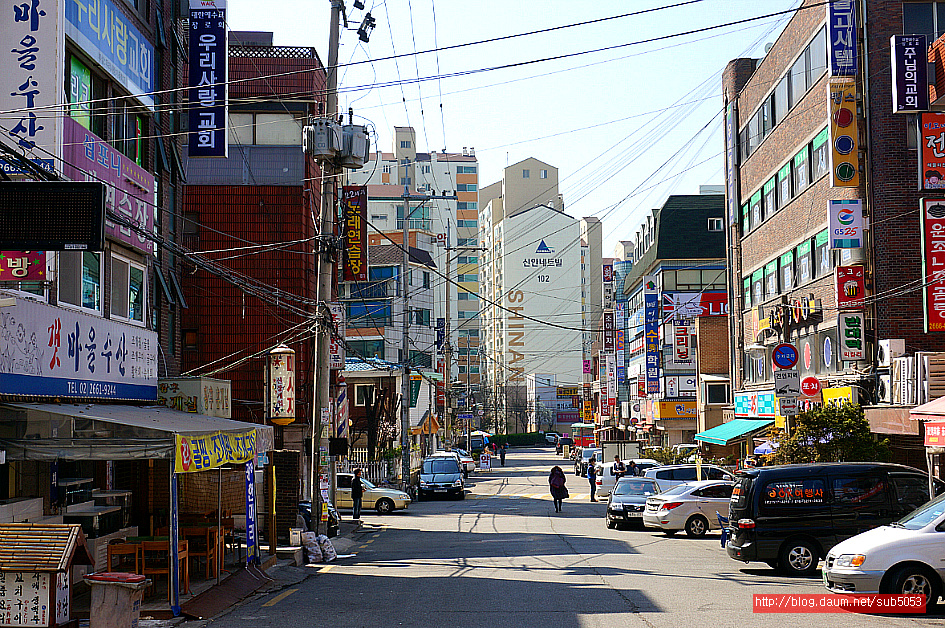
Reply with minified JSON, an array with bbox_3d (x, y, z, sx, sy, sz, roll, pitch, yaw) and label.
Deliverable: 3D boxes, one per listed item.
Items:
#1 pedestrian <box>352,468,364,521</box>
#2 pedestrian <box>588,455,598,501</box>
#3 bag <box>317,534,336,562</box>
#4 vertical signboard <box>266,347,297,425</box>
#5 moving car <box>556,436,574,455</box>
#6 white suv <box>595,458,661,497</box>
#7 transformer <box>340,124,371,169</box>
[{"bbox_3d":[-3.790,5.975,42.679,0.380,1.720,0.500,-1,-4,5],"label":"pedestrian"},{"bbox_3d":[4.513,6.130,48.076,0.380,1.720,0.500,-1,-4,2],"label":"pedestrian"},{"bbox_3d":[-2.831,4.552,25.000,0.380,0.520,0.370,-1,-5,0],"label":"bag"},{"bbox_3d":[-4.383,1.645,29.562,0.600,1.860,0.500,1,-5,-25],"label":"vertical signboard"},{"bbox_3d":[10.096,14.365,139.511,1.840,1.720,4.550,-1,-4,3],"label":"moving car"},{"bbox_3d":[7.200,6.557,51.000,4.550,1.680,1.820,0,-5,-10],"label":"white suv"},{"bbox_3d":[-2.889,-4.093,31.588,0.720,1.060,0.700,-1,-4,0],"label":"transformer"}]

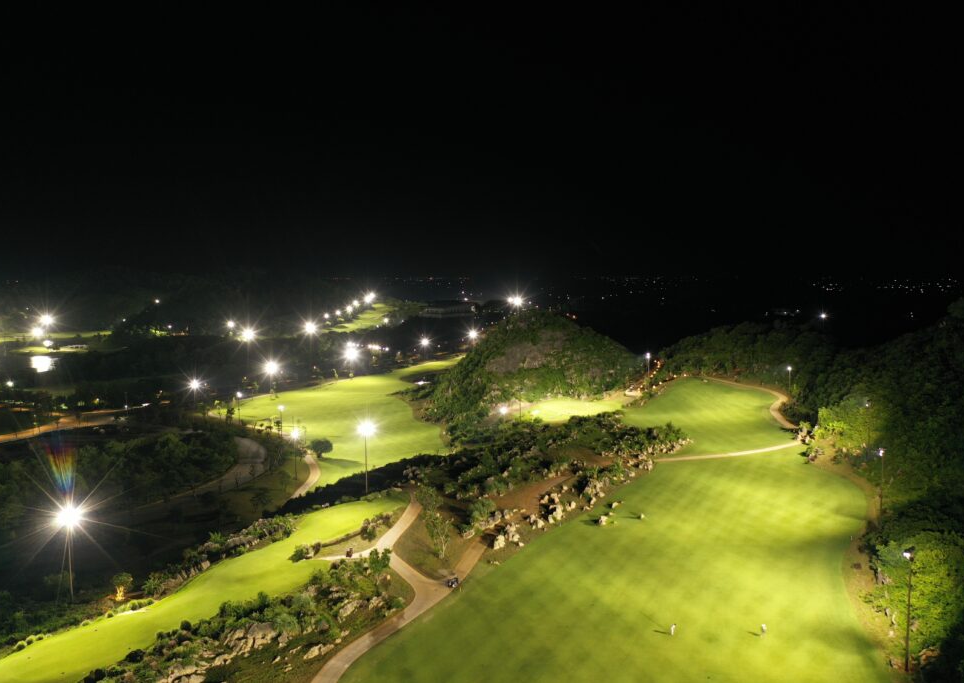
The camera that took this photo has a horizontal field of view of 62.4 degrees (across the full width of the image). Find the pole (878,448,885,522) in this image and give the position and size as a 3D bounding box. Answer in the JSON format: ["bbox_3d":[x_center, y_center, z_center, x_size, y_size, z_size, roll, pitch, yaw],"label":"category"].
[{"bbox_3d":[83.800,30.040,166.530,1.300,16.000,2.200,2,6,23],"label":"pole"}]

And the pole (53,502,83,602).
[{"bbox_3d":[-68.850,35.920,133.210,1.300,16.000,2.200,4,7,41],"label":"pole"}]

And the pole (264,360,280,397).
[{"bbox_3d":[-106.040,19.780,401.190,2.200,16.000,1.300,-5,7,-40],"label":"pole"}]

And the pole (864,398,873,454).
[{"bbox_3d":[109.320,24.540,224.460,1.300,16.000,2.200,2,6,23],"label":"pole"}]

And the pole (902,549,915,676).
[{"bbox_3d":[53.160,33.410,98.940,1.300,16.200,2.200,3,6,32],"label":"pole"}]

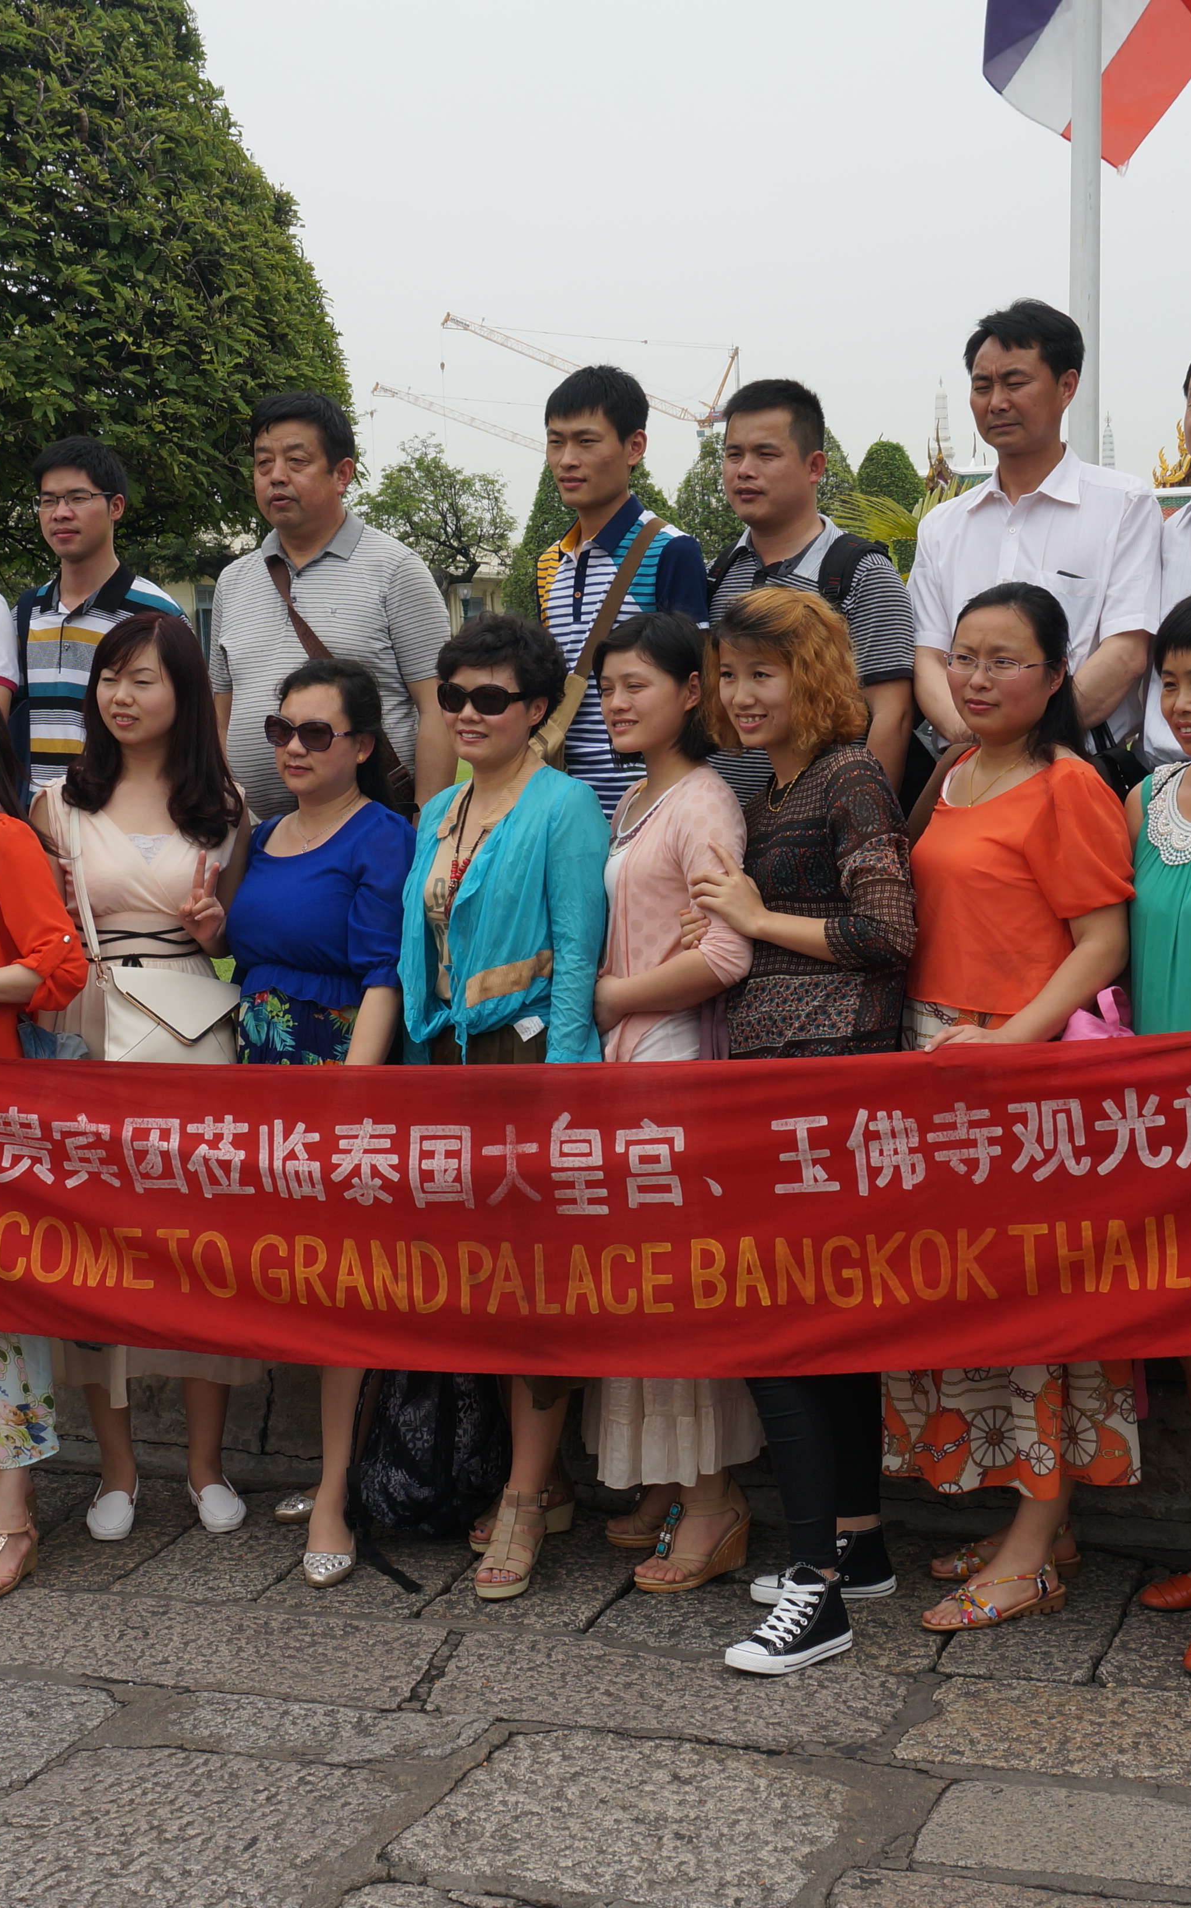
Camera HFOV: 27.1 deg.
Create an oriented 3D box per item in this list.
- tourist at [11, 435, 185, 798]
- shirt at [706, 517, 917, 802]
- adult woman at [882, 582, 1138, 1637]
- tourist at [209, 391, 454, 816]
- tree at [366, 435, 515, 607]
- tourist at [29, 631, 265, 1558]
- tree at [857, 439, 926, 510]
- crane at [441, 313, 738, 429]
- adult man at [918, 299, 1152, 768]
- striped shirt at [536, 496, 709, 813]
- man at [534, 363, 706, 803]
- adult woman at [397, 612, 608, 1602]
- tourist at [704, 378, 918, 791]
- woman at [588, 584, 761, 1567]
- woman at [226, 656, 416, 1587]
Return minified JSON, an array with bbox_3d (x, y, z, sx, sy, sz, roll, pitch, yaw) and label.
[{"bbox_3d":[-1.024,-0.251,5.181,0.460,1.670,0.290,0,7,16],"label":"tourist"},{"bbox_3d":[0.388,-0.453,4.564,0.460,0.700,0.280,3,8,27],"label":"shirt"},{"bbox_3d":[0.682,0.235,4.102,0.440,1.689,0.330,5,9,41],"label":"adult woman"},{"bbox_3d":[-0.507,-0.238,4.832,0.510,1.692,0.310,2,8,22],"label":"tourist"},{"bbox_3d":[-2.864,-6.666,45.320,3.200,5.582,3.200,-1,7,0],"label":"tree"},{"bbox_3d":[-0.837,0.221,4.506,0.420,1.671,0.290,0,7,12],"label":"tourist"},{"bbox_3d":[6.031,-7.601,50.328,1.900,5.720,1.900,-1,7,0],"label":"tree"},{"bbox_3d":[0.800,-73.958,402.268,50.000,61.486,7.000,-2,6,0],"label":"crane"},{"bbox_3d":[0.752,-0.228,4.213,0.470,1.730,0.300,1,7,25],"label":"adult man"},{"bbox_3d":[0.046,-0.506,4.649,0.450,0.700,0.270,4,9,35],"label":"striped shirt"},{"bbox_3d":[0.050,-0.242,4.681,0.460,1.716,0.300,4,9,35],"label":"man"},{"bbox_3d":[-0.167,0.244,4.270,0.410,1.659,0.300,2,8,25],"label":"adult woman"},{"bbox_3d":[0.392,-0.216,4.593,0.480,1.675,0.310,3,8,27],"label":"tourist"},{"bbox_3d":[0.128,0.239,4.223,0.300,1.642,0.390,-8,9,-44],"label":"woman"},{"bbox_3d":[-0.491,0.269,4.355,0.390,1.580,0.290,1,7,20],"label":"woman"}]

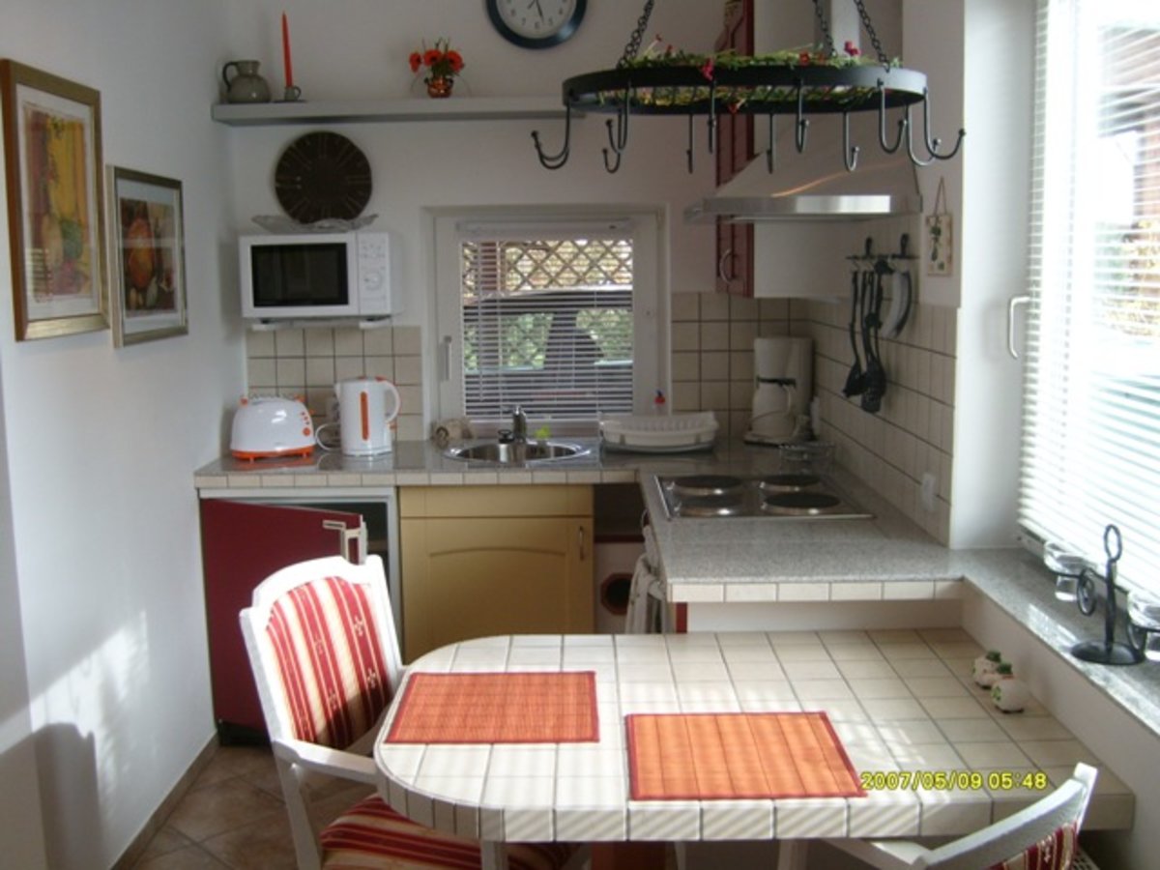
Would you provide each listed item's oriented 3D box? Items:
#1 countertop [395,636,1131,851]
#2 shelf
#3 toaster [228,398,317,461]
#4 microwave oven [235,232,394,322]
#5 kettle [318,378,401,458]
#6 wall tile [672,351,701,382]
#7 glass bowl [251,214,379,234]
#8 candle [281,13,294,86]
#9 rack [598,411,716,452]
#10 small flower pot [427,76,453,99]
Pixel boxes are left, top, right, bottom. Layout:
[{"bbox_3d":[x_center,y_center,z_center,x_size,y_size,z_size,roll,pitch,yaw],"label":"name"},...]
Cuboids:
[{"bbox_3d":[0.229,0.483,2.011,1.090,0.054,0.755,-1,8,0],"label":"countertop"},{"bbox_3d":[-0.591,-1.073,3.907,1.210,0.047,0.210,-1,8,0],"label":"shelf"},{"bbox_3d":[-1.008,-0.024,3.884,0.290,0.202,0.175,-5,9,-27],"label":"toaster"},{"bbox_3d":[-0.839,-0.526,3.886,0.472,0.265,0.310,-1,8,0],"label":"microwave oven"},{"bbox_3d":[-0.710,-0.067,3.910,0.220,0.256,0.155,-1,8,-2],"label":"kettle"},{"bbox_3d":[0.377,-0.243,4.155,0.101,0.102,0.010,-1,8,0],"label":"wall tile"},{"bbox_3d":[-0.856,-0.678,3.797,0.405,0.064,0.385,-1,8,0],"label":"glass bowl"},{"bbox_3d":[-0.972,-1.280,3.897,0.023,0.241,0.023,-1,8,0],"label":"candle"},{"bbox_3d":[0.262,-0.016,3.980,0.395,0.108,0.290,-1,8,0],"label":"rack"},{"bbox_3d":[-0.459,-1.135,3.866,0.085,0.086,0.080,-1,8,0],"label":"small flower pot"}]

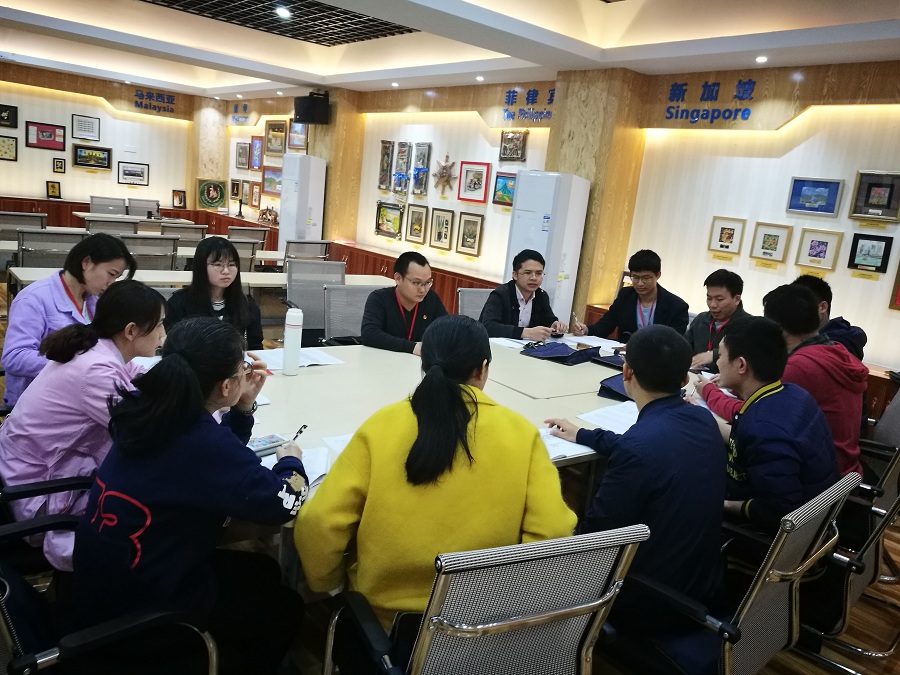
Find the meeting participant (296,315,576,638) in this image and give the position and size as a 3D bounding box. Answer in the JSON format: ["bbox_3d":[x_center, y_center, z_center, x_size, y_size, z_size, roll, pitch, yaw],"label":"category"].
[{"bbox_3d":[-0.108,0.525,1.940,0.640,1.200,0.680,3,12,-15],"label":"meeting participant"}]

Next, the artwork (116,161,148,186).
[{"bbox_3d":[-5.240,-2.700,11.622,0.475,0.355,0.030,-5,16,-40],"label":"artwork"}]

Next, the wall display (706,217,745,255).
[{"bbox_3d":[2.088,-0.771,5.306,0.030,0.257,0.255,-5,16,-40],"label":"wall display"}]

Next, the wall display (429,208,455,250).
[{"bbox_3d":[-0.069,-1.109,7.218,0.035,0.397,0.336,-4,16,-40],"label":"wall display"}]

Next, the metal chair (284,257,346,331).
[{"bbox_3d":[-0.935,-0.064,5.213,0.560,0.950,0.600,-1,14,-29],"label":"metal chair"}]

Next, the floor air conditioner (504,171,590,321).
[{"bbox_3d":[0.771,-0.481,5.975,0.340,1.780,0.500,-5,16,-40],"label":"floor air conditioner"}]

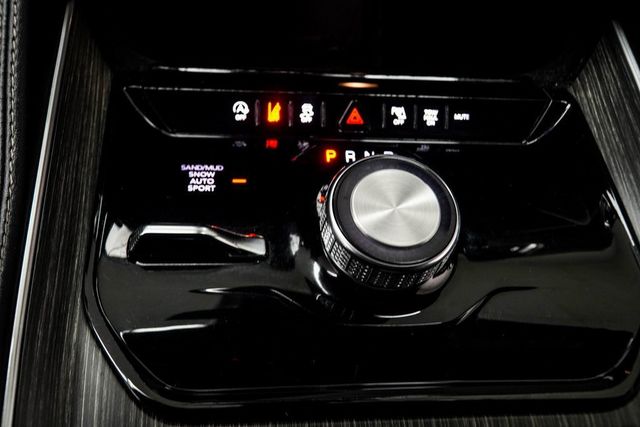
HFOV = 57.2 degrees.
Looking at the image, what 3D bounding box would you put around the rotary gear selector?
[{"bbox_3d":[0.033,0.003,0.273,0.062,0.022,0.062,3,59,-3],"label":"rotary gear selector"}]

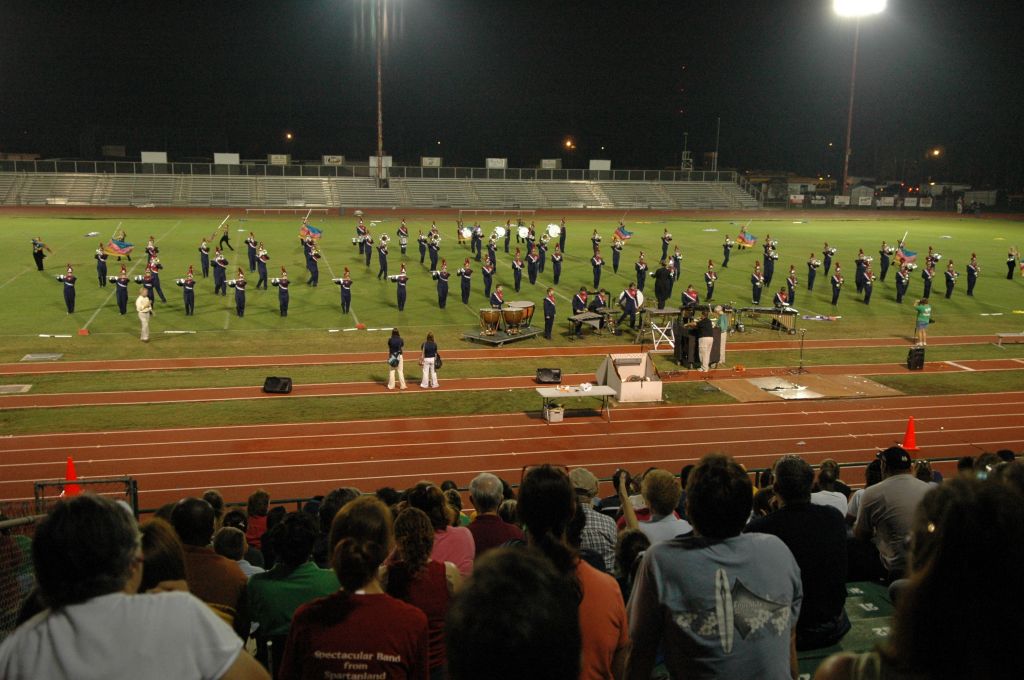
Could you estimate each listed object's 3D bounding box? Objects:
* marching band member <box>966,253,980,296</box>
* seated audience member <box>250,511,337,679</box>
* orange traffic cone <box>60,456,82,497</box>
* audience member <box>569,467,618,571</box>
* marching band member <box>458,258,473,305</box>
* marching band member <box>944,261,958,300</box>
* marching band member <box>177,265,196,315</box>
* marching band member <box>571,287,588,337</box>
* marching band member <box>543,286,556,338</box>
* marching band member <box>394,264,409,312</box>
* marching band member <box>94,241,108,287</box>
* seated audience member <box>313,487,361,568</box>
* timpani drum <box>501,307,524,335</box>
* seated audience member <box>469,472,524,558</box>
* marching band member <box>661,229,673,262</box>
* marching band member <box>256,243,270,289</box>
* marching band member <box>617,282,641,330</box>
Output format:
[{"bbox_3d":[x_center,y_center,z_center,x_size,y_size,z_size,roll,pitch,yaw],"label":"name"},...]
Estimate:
[{"bbox_3d":[21.539,-3.036,44.934,0.500,1.980,0.450,-3,12,-21],"label":"marching band member"},{"bbox_3d":[-1.011,1.310,4.580,0.480,1.240,0.820,-1,11,-11],"label":"seated audience member"},{"bbox_3d":[-8.016,2.463,17.581,0.370,0.710,0.370,-1,12,-14],"label":"orange traffic cone"},{"bbox_3d":[0.428,1.373,6.297,0.500,1.250,0.780,0,12,-6],"label":"audience member"},{"bbox_3d":[-1.869,-2.377,39.142,0.580,1.905,0.420,-1,13,-14],"label":"marching band member"},{"bbox_3d":[20.021,-2.776,44.083,0.520,1.762,0.450,-1,12,-15],"label":"marching band member"},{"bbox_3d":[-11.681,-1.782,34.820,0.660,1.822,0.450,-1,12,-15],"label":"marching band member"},{"bbox_3d":[2.362,-0.993,33.684,0.540,1.745,0.450,-4,14,-26],"label":"marching band member"},{"bbox_3d":[1.292,-0.908,33.289,0.380,1.749,0.500,9,14,34],"label":"marching band member"},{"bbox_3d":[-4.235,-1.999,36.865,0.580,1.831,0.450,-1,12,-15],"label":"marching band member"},{"bbox_3d":[-17.063,-3.142,40.167,0.570,1.907,0.500,-1,11,-13],"label":"marching band member"},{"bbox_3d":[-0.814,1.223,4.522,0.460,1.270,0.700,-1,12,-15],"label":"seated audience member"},{"bbox_3d":[0.044,-0.669,33.266,0.740,0.790,0.740,-1,12,-14],"label":"timpani drum"},{"bbox_3d":[-0.183,1.329,5.796,0.500,1.250,0.780,0,12,-9],"label":"seated audience member"},{"bbox_3d":[8.510,-5.196,53.394,0.500,1.860,0.530,-5,13,-30],"label":"marching band member"},{"bbox_3d":[-10.501,-3.136,40.816,0.570,2.010,0.550,-4,13,-27],"label":"marching band member"},{"bbox_3d":[4.249,-1.238,35.231,0.740,1.774,0.550,-1,12,-14],"label":"marching band member"}]

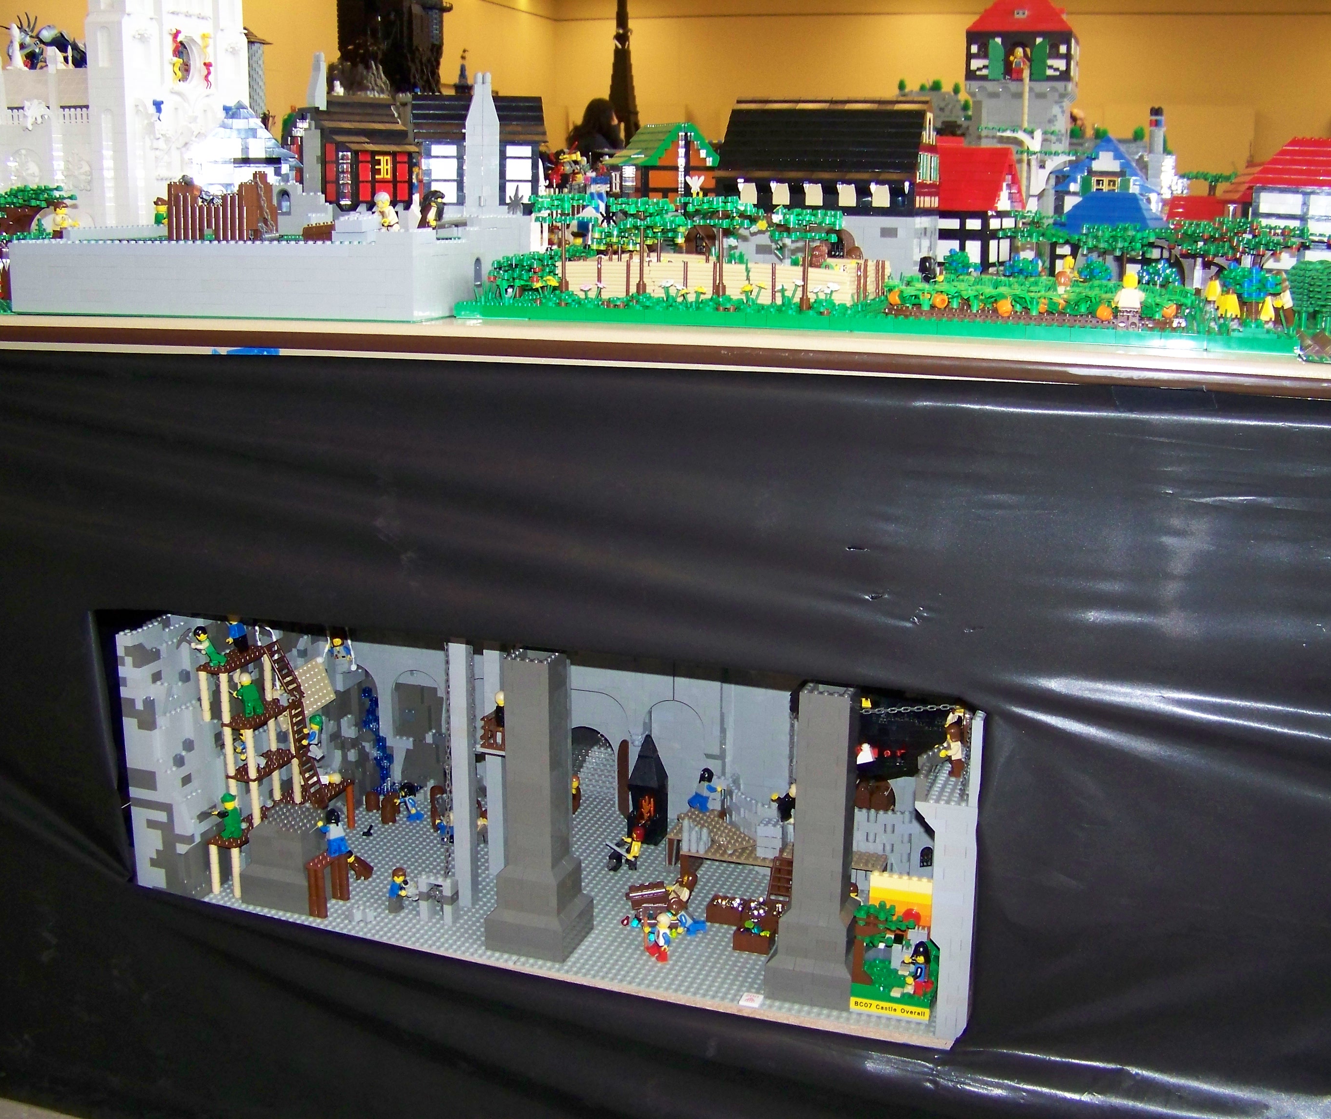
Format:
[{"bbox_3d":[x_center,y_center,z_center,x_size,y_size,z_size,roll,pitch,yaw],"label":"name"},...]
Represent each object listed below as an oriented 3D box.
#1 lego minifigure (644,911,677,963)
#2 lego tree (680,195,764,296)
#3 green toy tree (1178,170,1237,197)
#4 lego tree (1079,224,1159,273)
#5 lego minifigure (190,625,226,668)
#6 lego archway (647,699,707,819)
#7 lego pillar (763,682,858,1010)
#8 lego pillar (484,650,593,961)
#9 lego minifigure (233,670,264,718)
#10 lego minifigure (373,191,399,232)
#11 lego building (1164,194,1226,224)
[{"bbox_3d":[-0.005,0.319,1.312,0.023,0.042,0.026,-6,14,-29],"label":"lego minifigure"},{"bbox_3d":[0.045,-0.237,1.176,0.064,0.077,0.057,5,14,18],"label":"lego tree"},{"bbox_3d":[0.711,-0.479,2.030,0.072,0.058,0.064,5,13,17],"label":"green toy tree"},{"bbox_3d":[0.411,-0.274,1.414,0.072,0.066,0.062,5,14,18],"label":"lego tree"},{"bbox_3d":[-0.422,0.080,1.433,0.025,0.042,0.024,-22,14,-7],"label":"lego minifigure"},{"bbox_3d":[0.011,0.205,1.606,0.066,0.130,0.018,5,14,18],"label":"lego archway"},{"bbox_3d":[0.128,0.225,1.252,0.072,0.261,0.072,5,13,18],"label":"lego pillar"},{"bbox_3d":[-0.107,0.204,1.310,0.072,0.261,0.072,5,14,18],"label":"lego pillar"},{"bbox_3d":[-0.390,0.127,1.454,0.024,0.042,0.021,-14,14,-27],"label":"lego minifigure"},{"bbox_3d":[-0.224,-0.278,1.255,0.023,0.041,0.018,0,21,30],"label":"lego minifigure"},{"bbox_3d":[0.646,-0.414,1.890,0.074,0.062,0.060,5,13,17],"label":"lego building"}]

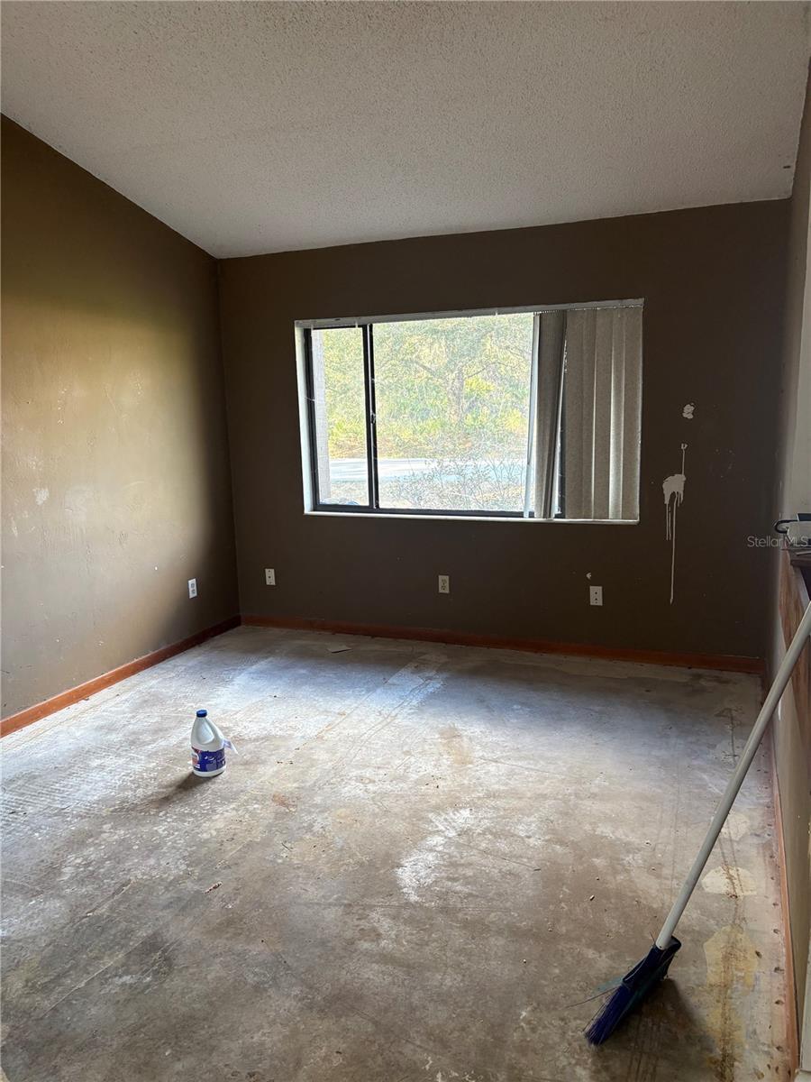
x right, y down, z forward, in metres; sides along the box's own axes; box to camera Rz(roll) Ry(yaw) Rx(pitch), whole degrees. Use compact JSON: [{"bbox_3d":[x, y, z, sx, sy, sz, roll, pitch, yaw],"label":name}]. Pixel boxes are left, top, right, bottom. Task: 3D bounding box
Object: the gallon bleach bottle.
[{"bbox_3d":[-0.836,0.850,3.448,0.155,0.268,0.142,-5,11,-21],"label":"gallon bleach bottle"}]

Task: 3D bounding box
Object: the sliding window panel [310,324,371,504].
[{"bbox_3d":[-0.428,-0.801,5.301,0.411,1.145,0.050,3,11,22],"label":"sliding window panel"}]

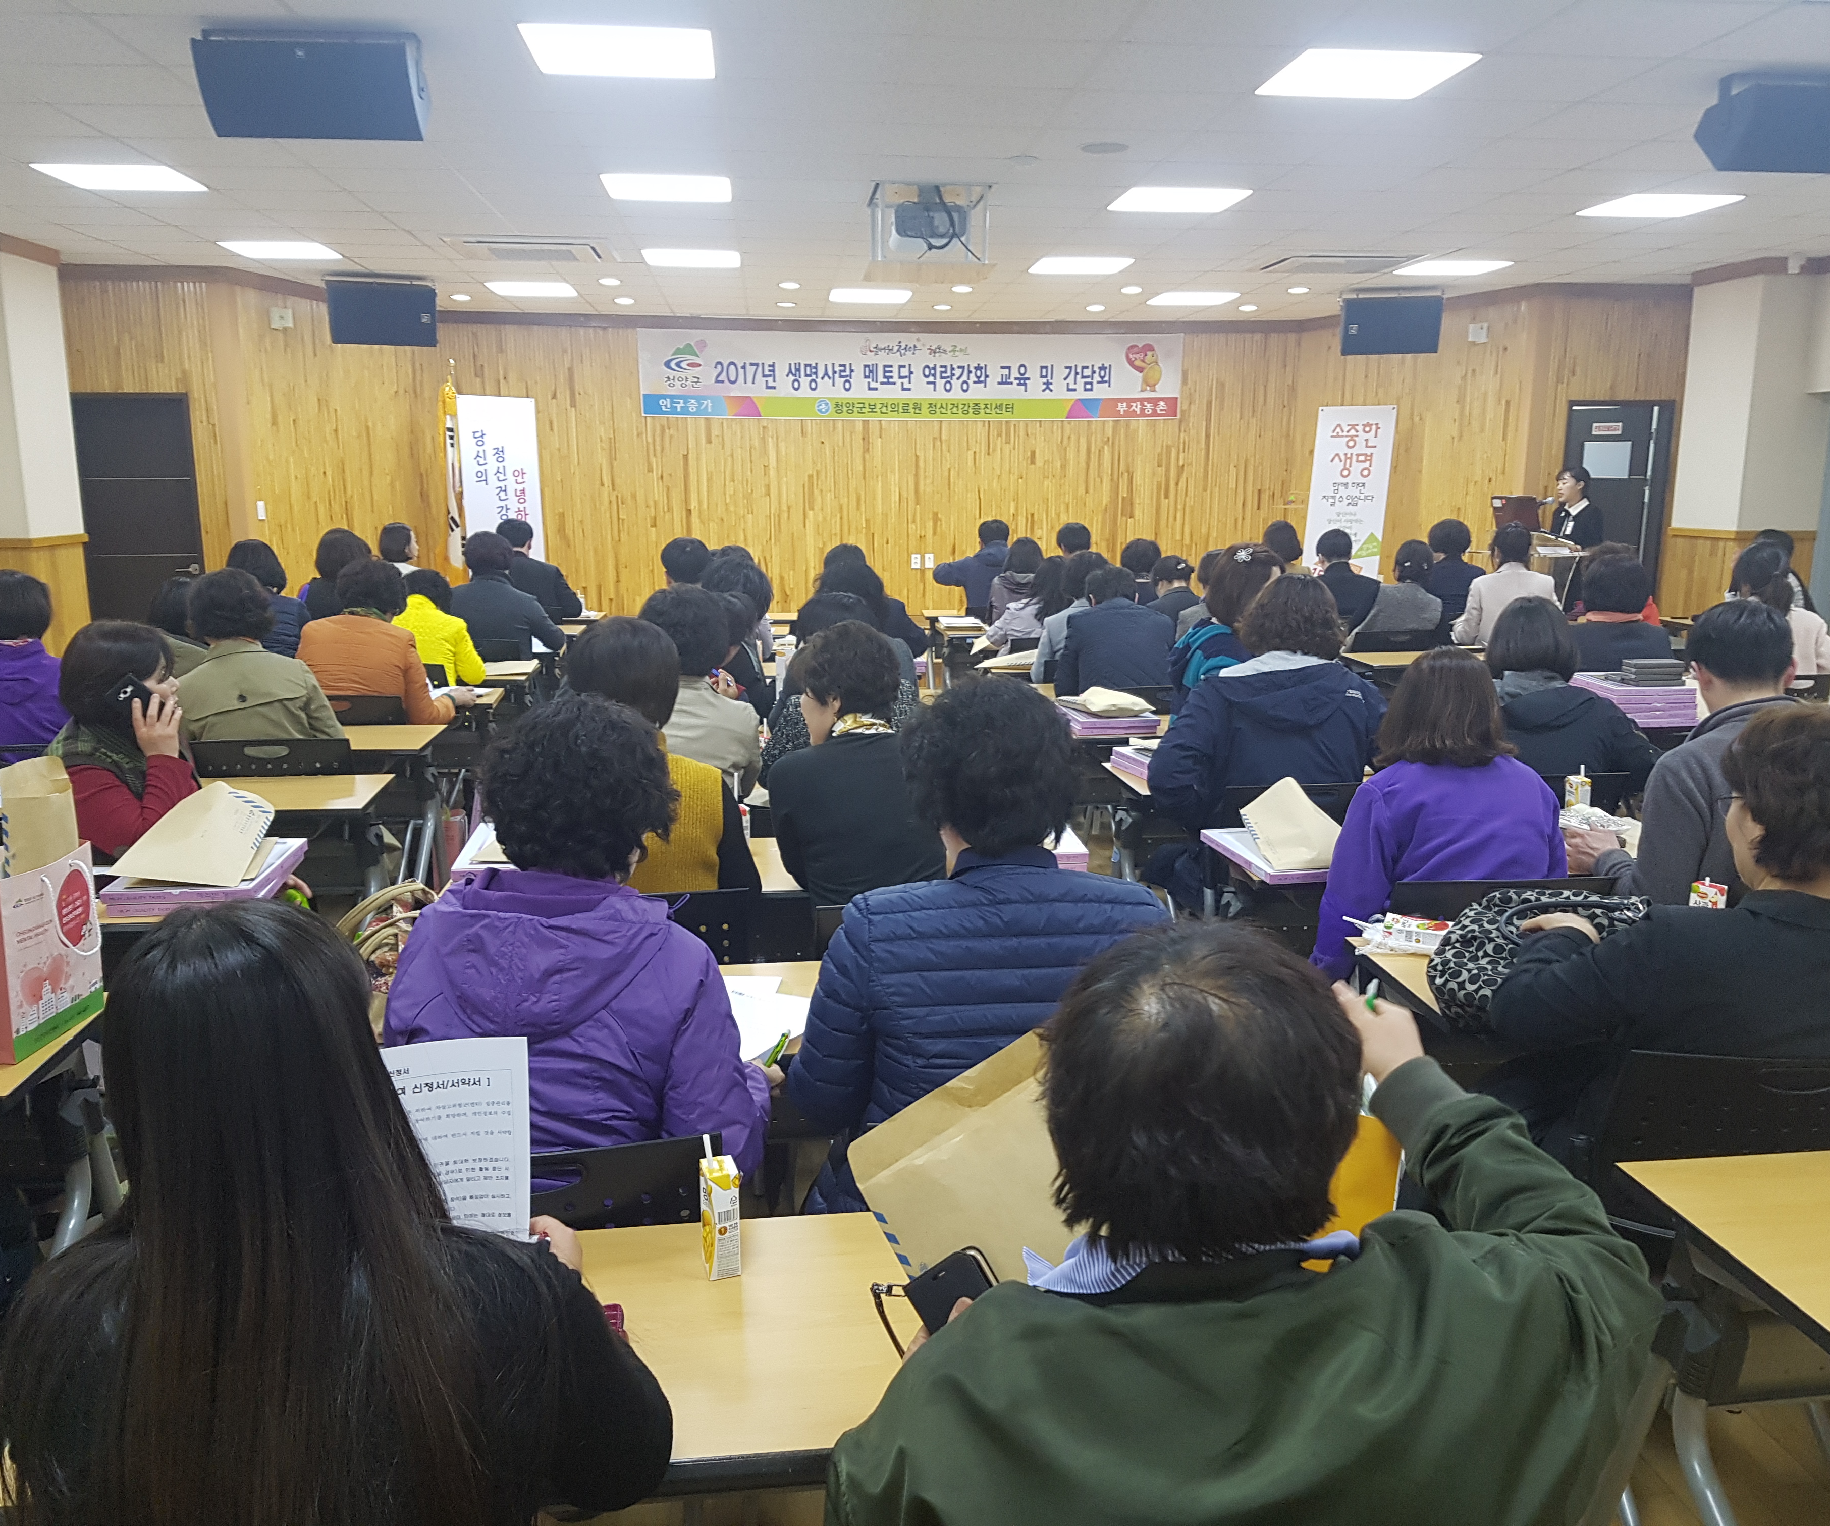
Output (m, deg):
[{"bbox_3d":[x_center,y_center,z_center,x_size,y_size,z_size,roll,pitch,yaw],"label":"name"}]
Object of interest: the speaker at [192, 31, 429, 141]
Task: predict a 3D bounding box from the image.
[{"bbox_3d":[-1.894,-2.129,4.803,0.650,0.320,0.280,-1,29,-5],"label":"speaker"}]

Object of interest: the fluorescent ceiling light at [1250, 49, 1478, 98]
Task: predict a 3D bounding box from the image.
[{"bbox_3d":[1.596,-2.465,5.433,0.605,0.060,0.605,-1,10,-5],"label":"fluorescent ceiling light"}]

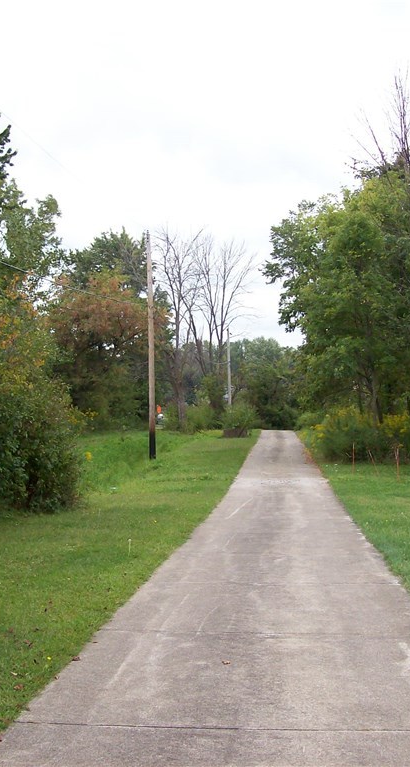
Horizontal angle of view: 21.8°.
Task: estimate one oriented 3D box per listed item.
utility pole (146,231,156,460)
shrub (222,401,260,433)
[{"bbox_3d":[-2.151,-1.499,42.000,0.260,9.070,0.260,-1,-2,0],"label":"utility pole"},{"bbox_3d":[2.268,2.108,68.000,2.400,2.050,2.300,-1,-2,0],"label":"shrub"}]

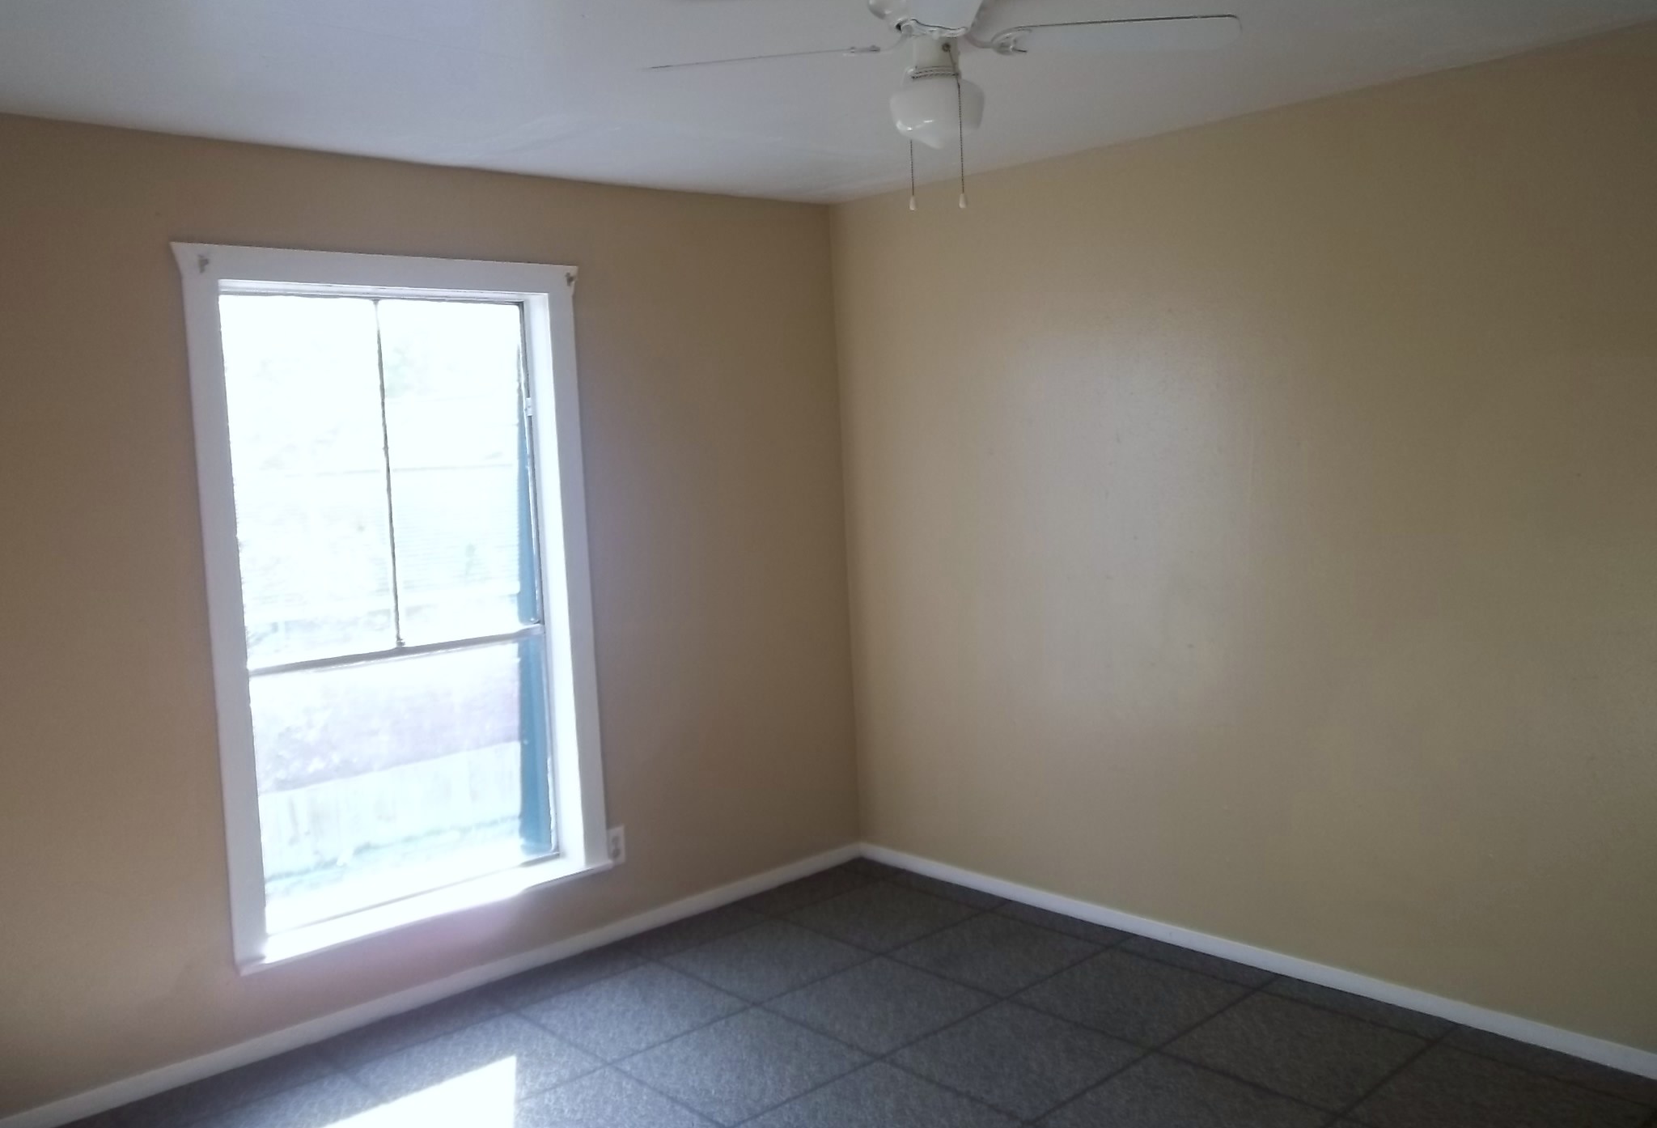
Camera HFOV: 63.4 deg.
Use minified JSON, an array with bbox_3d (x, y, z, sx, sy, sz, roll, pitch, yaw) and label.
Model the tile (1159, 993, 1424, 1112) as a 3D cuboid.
[{"bbox_3d":[1.163,1.208,3.340,0.478,0.010,0.478,-7,7,-42],"label":"tile"}]

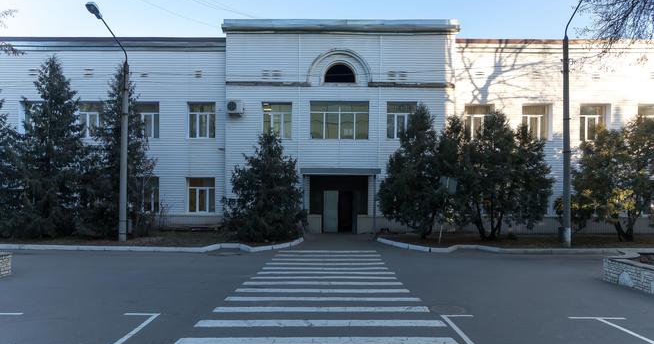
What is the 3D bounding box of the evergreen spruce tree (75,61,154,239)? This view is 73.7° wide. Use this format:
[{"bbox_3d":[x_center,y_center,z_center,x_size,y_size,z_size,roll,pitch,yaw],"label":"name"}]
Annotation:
[{"bbox_3d":[-9.071,-0.954,18.700,3.345,7.313,3.200,0,-1,0],"label":"evergreen spruce tree"}]

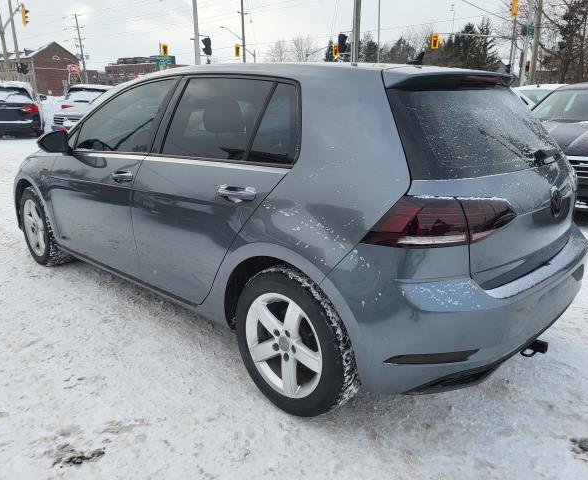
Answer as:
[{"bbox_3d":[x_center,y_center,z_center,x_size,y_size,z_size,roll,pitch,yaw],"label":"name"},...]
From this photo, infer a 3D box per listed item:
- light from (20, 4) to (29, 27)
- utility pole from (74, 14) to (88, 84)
[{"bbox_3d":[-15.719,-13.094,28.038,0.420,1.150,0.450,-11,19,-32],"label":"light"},{"bbox_3d":[-28.730,-23.744,65.269,0.400,12.600,0.400,-1,16,0],"label":"utility pole"}]

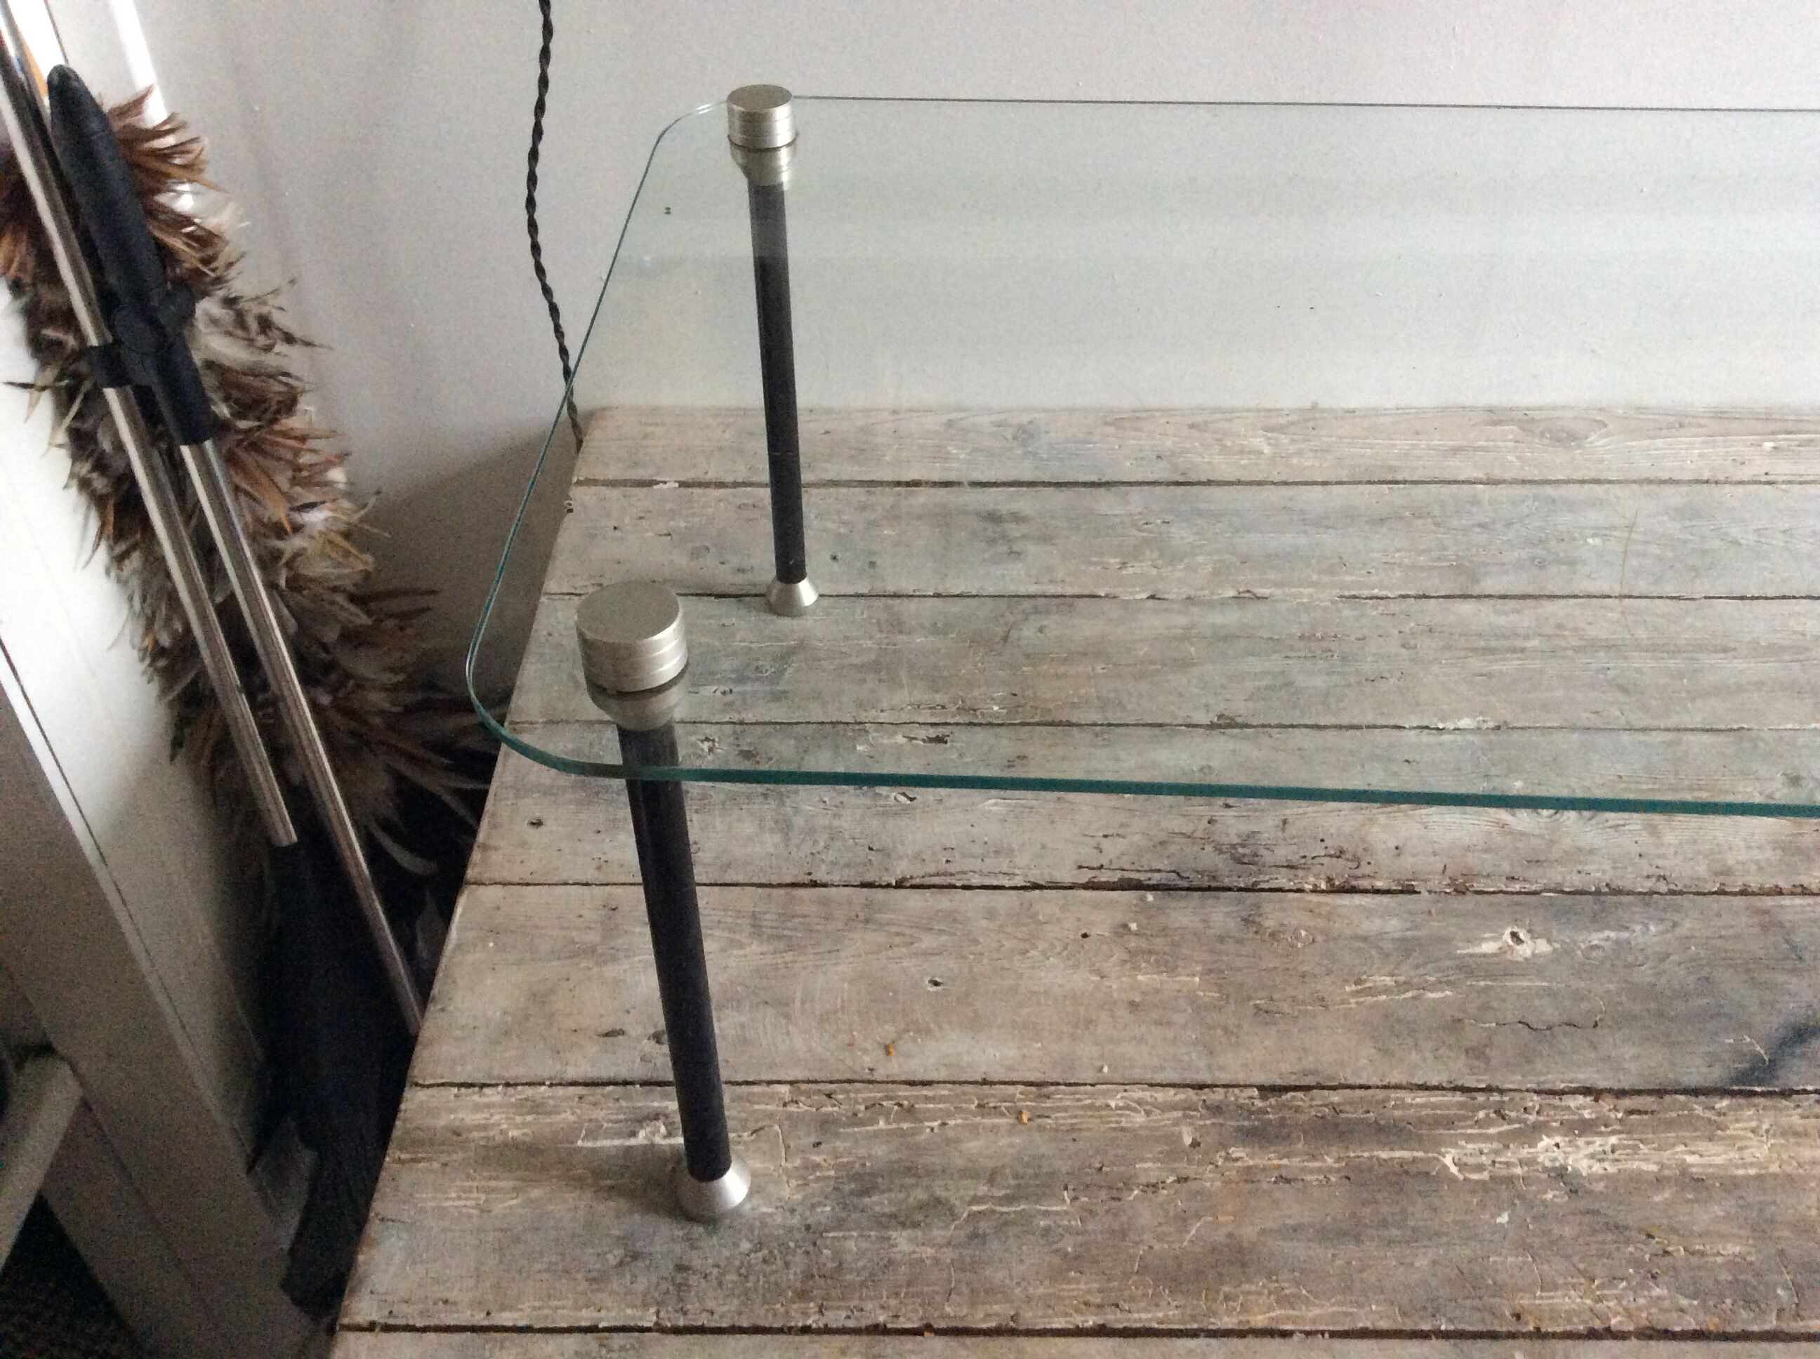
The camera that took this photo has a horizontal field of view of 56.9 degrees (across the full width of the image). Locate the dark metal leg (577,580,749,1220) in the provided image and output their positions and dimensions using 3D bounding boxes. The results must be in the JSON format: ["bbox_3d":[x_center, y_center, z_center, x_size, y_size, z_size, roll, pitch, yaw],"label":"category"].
[{"bbox_3d":[-0.114,0.132,0.829,0.043,0.420,0.043,0,40,1],"label":"dark metal leg"}]

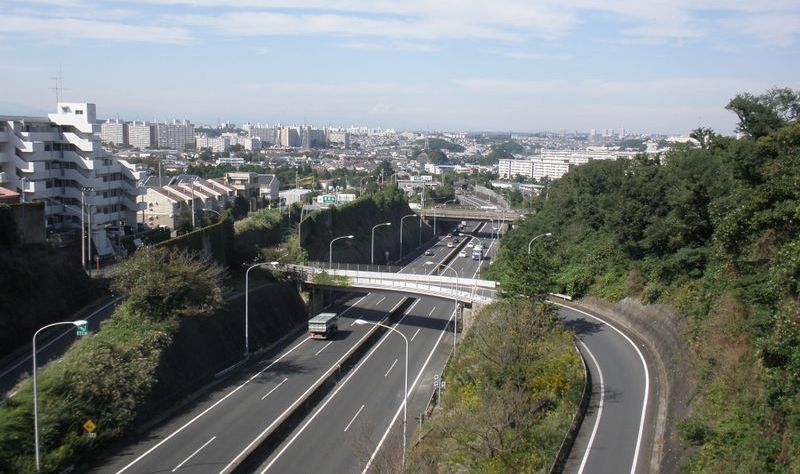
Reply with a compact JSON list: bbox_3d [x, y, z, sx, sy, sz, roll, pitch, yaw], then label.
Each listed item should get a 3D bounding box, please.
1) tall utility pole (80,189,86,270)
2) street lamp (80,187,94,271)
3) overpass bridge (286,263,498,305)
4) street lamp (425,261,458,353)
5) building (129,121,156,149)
[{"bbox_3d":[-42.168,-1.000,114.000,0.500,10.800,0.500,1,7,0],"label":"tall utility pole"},{"bbox_3d":[-41.595,-1.067,114.000,1.900,11.100,0.500,1,7,0],"label":"street lamp"},{"bbox_3d":[-1.900,6.100,121.000,33.000,3.100,5.600,6,8,34],"label":"overpass bridge"},{"bbox_3d":[4.763,8.529,99.681,4.048,11.433,0.500,2,7,9],"label":"street lamp"},{"bbox_3d":[-327.599,-128.745,1090.000,12.000,33.000,46.000,-5,10,-44],"label":"building"}]

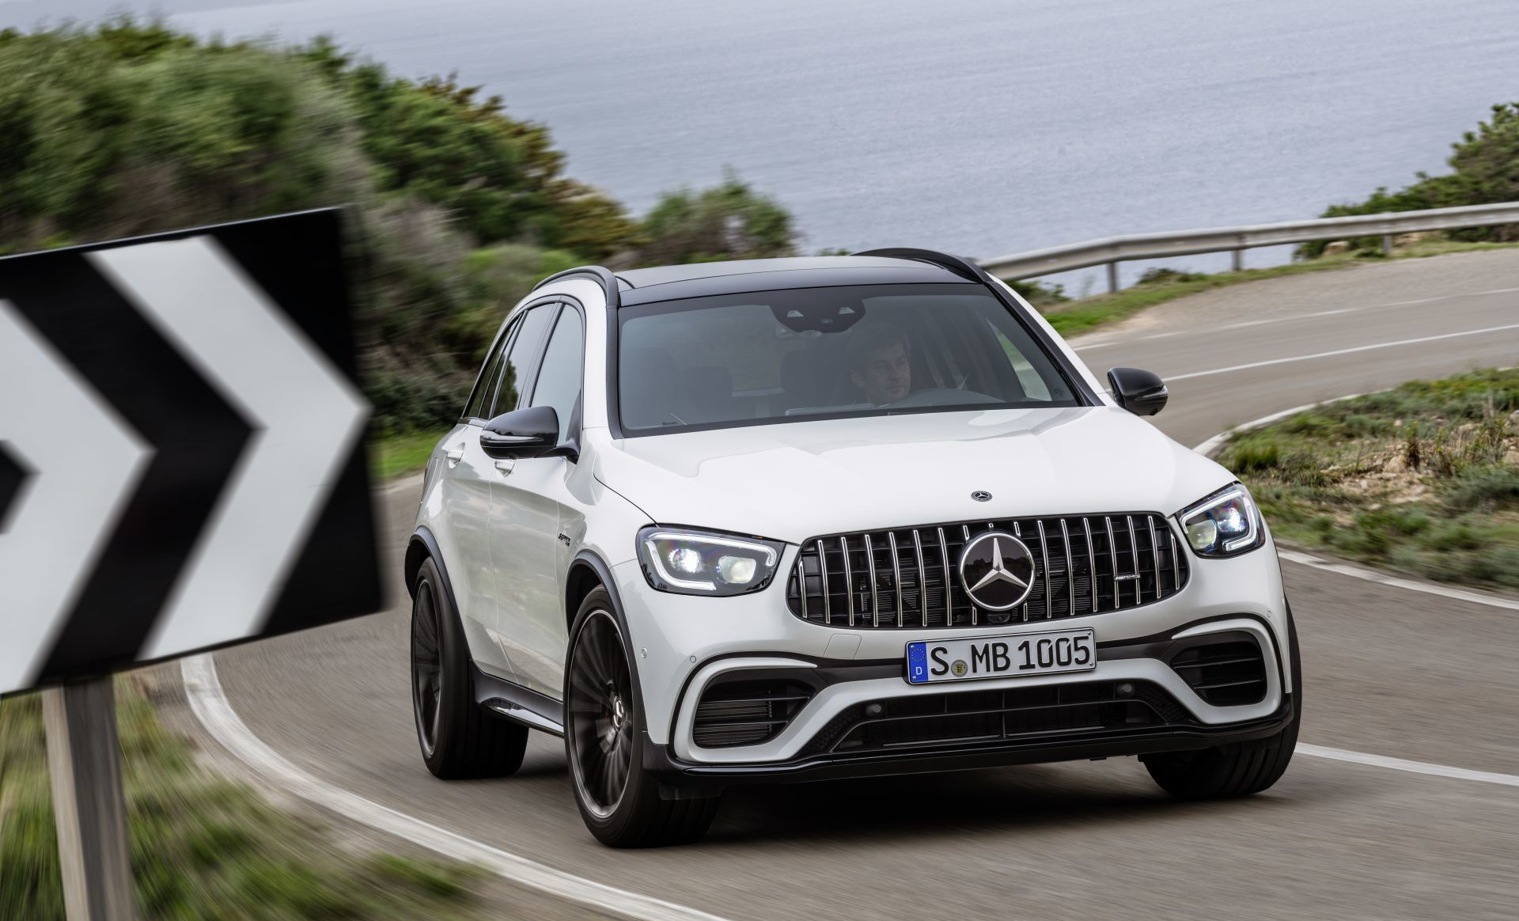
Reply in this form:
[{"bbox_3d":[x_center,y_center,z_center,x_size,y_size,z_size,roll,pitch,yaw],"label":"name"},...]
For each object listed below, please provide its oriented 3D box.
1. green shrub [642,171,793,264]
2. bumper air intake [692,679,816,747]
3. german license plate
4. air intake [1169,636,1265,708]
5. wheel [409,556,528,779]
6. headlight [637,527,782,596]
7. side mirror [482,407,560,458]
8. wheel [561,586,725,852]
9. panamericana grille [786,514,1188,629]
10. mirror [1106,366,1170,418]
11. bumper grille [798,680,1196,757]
[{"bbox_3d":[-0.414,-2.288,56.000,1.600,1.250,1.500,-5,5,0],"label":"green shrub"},{"bbox_3d":[-0.012,0.675,15.350,0.320,0.195,0.190,-4,2,-13],"label":"bumper air intake"},{"bbox_3d":[0.655,0.528,15.358,0.525,0.115,0.020,-4,2,-13],"label":"german license plate"},{"bbox_3d":[1.272,0.587,15.646,0.320,0.195,0.190,-4,2,-13],"label":"air intake"},{"bbox_3d":[-0.974,0.682,18.831,0.295,0.740,0.740,-4,2,-13],"label":"wheel"},{"bbox_3d":[-0.139,0.271,15.506,0.340,0.190,0.420,-4,2,-13],"label":"headlight"},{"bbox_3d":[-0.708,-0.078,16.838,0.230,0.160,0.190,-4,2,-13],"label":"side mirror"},{"bbox_3d":[-0.326,0.714,16.032,0.270,0.740,0.740,-4,2,-20],"label":"wheel"},{"bbox_3d":[0.629,0.303,15.402,1.130,0.295,0.130,-4,2,-13],"label":"panamericana grille"},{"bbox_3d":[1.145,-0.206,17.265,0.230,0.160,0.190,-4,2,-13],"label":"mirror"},{"bbox_3d":[0.646,0.695,15.446,1.130,0.150,0.140,-4,2,-13],"label":"bumper grille"}]

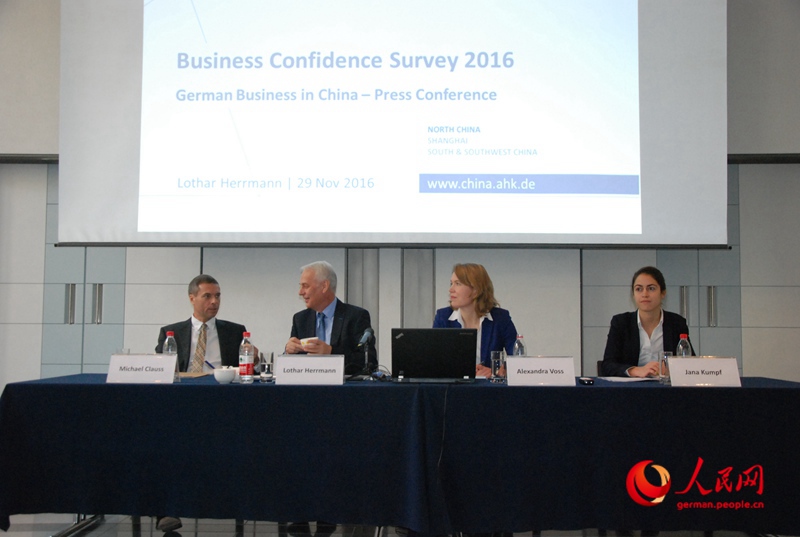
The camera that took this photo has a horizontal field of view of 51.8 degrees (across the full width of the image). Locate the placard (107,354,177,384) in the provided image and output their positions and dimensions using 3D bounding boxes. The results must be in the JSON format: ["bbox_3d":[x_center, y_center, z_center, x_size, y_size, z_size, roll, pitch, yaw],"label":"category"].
[{"bbox_3d":[-1.140,0.443,3.644,0.295,0.123,0.110,1,-4,-4],"label":"placard"}]

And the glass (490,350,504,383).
[{"bbox_3d":[0.442,0.446,3.720,0.060,0.140,0.060,0,-4,0],"label":"glass"}]

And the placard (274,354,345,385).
[{"bbox_3d":[-0.396,0.445,3.624,0.295,0.123,0.110,0,-4,-1],"label":"placard"}]

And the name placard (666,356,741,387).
[{"bbox_3d":[1.339,0.452,3.614,0.295,0.123,0.110,0,-4,2],"label":"name placard"}]

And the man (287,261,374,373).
[{"bbox_3d":[-0.348,0.624,4.139,0.480,1.320,0.700,-1,-4,14],"label":"man"}]

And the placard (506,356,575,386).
[{"bbox_3d":[0.621,0.449,3.614,0.295,0.123,0.110,0,-4,0],"label":"placard"}]

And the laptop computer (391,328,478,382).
[{"bbox_3d":[0.154,0.394,3.728,0.370,0.243,0.345,0,-4,0],"label":"laptop computer"}]

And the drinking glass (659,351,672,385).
[{"bbox_3d":[1.198,0.449,3.710,0.061,0.140,0.061,0,-4,0],"label":"drinking glass"}]

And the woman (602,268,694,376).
[{"bbox_3d":[1.258,0.639,4.189,0.490,1.310,0.680,0,-4,10],"label":"woman"}]

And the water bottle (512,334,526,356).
[{"bbox_3d":[0.556,0.416,3.822,0.065,0.214,0.065,0,-4,0],"label":"water bottle"}]

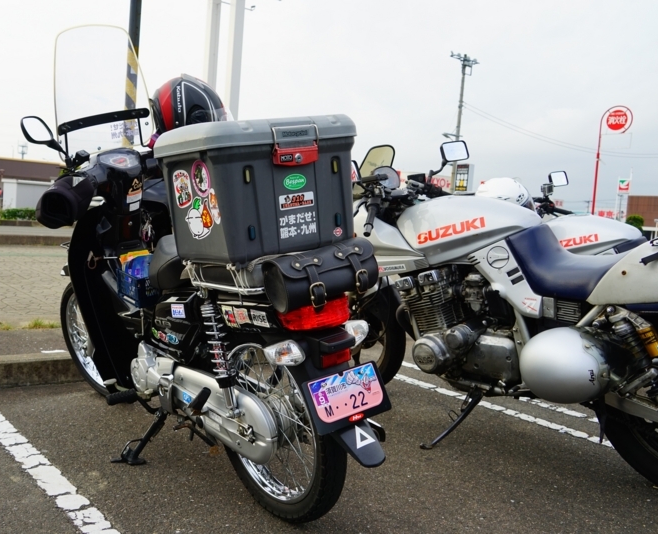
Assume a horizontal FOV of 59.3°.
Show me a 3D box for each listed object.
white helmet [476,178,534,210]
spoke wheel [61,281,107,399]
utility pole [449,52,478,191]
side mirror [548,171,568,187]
[{"bbox_3d":[0.962,-0.352,3.150,0.330,0.260,0.260,5,4,15],"label":"white helmet"},{"bbox_3d":[-0.981,0.323,2.531,0.560,0.560,0.080,7,22,32],"label":"spoke wheel"},{"bbox_3d":[7.459,-6.541,33.863,2.000,11.610,0.600,3,4,-26],"label":"utility pole"},{"bbox_3d":[1.473,-0.568,3.720,0.140,0.100,0.050,-7,12,-25],"label":"side mirror"}]

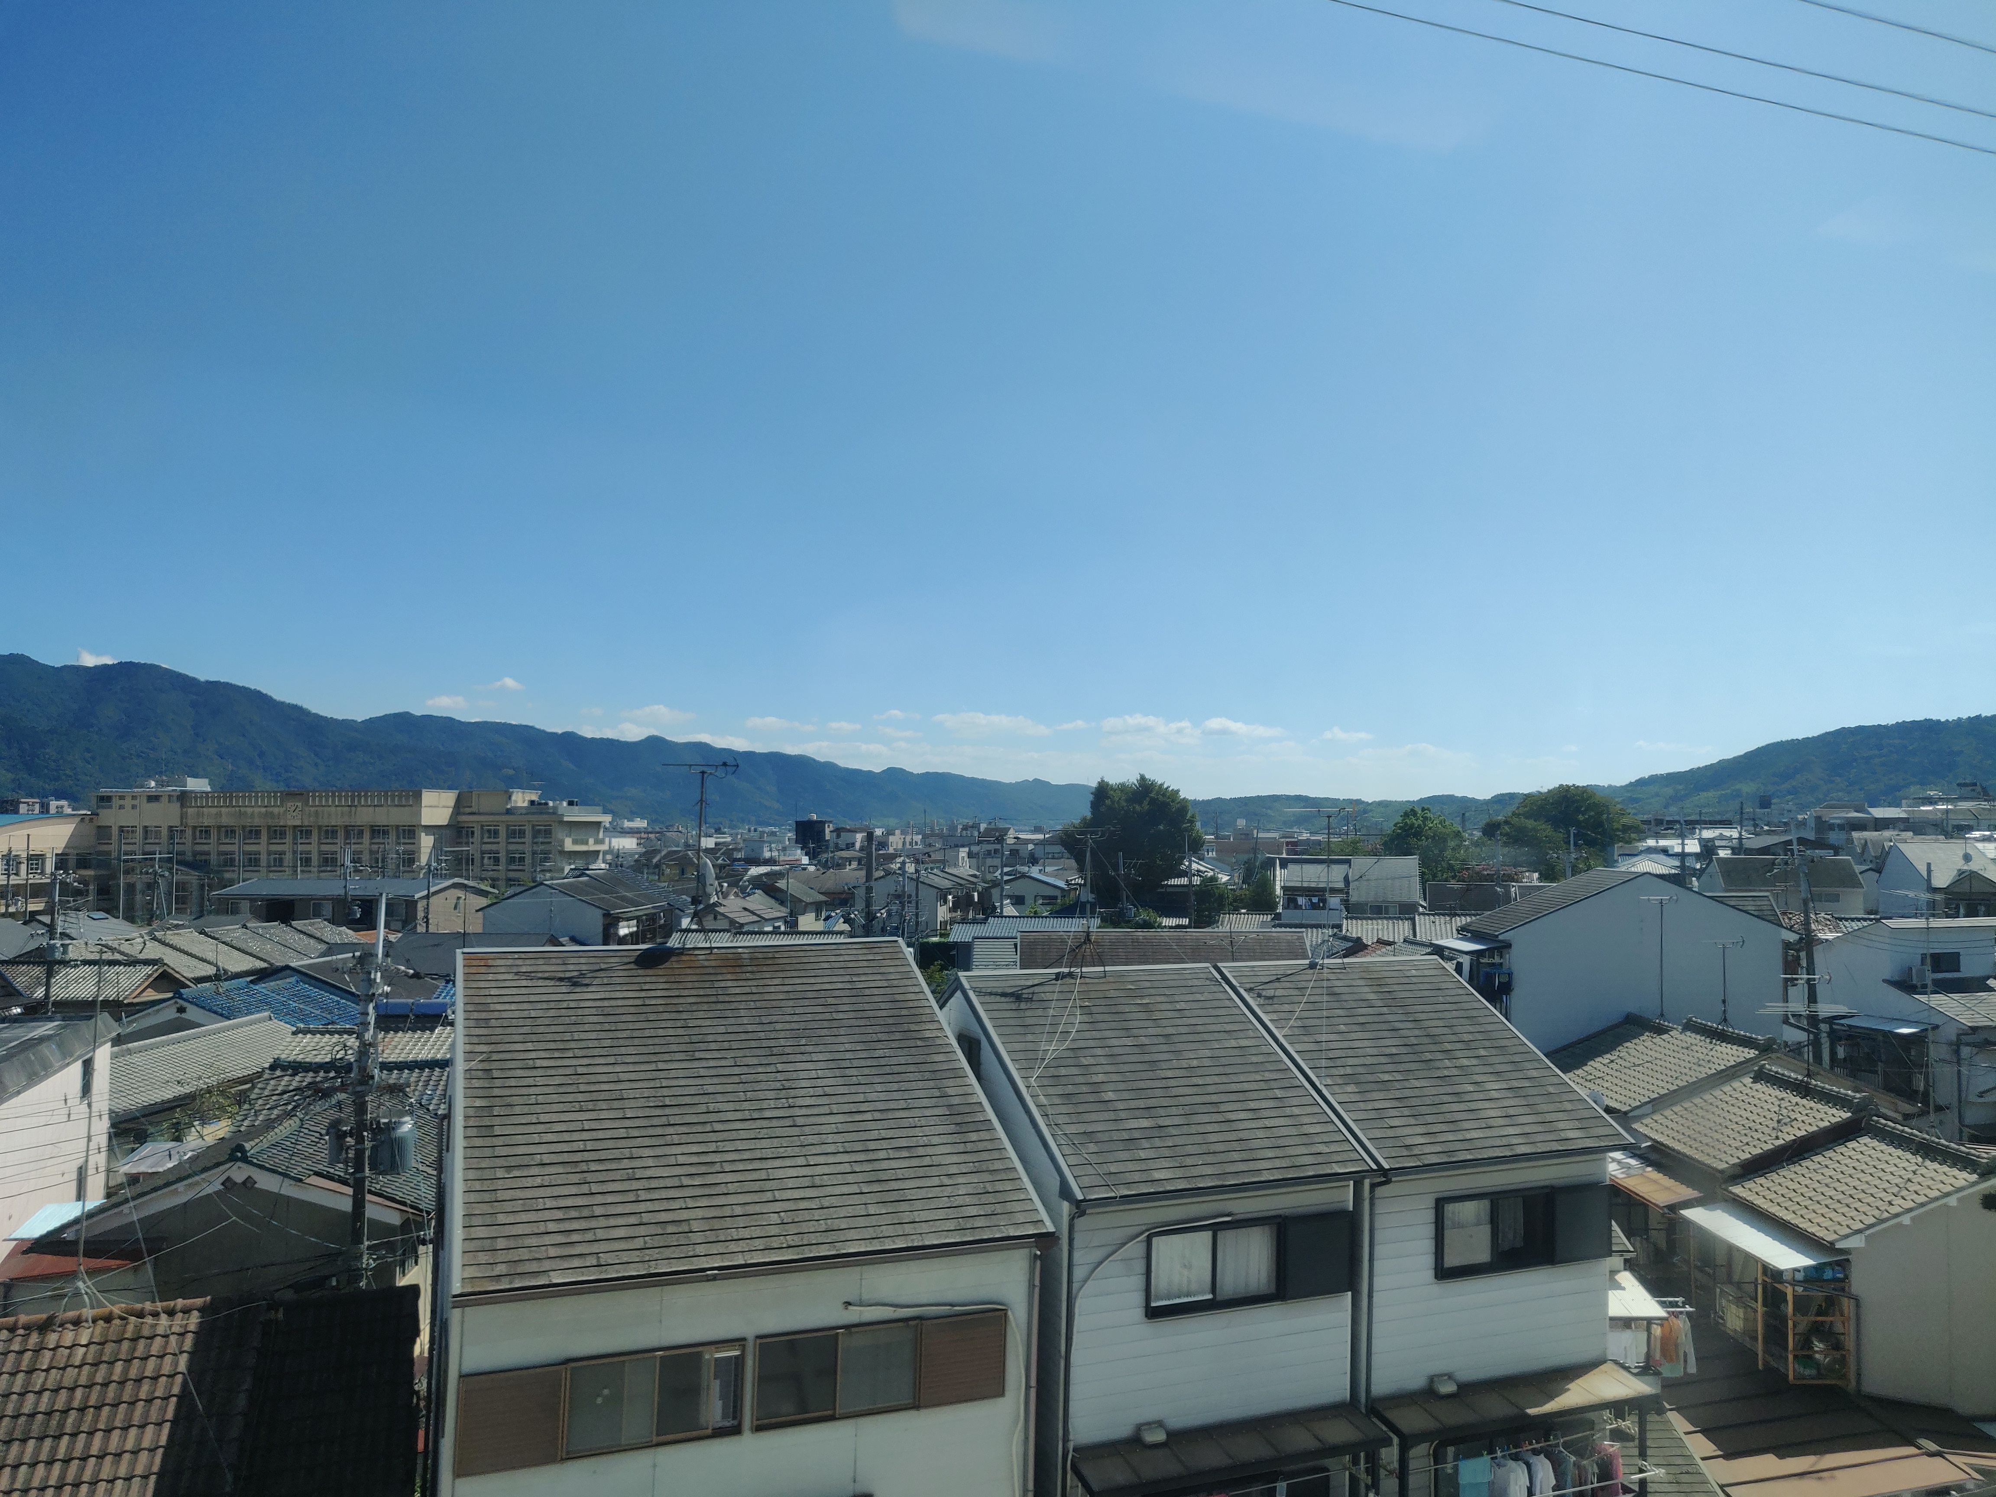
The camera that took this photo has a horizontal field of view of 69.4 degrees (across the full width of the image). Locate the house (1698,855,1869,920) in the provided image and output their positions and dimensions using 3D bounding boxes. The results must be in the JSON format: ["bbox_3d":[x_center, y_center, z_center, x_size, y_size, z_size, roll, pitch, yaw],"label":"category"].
[{"bbox_3d":[40.810,9.795,74.550,6.700,8.400,7.000,-1,-4,17],"label":"house"}]

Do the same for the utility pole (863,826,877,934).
[{"bbox_3d":[-4.095,7.778,44.800,0.350,10.300,0.350,0,-3,0],"label":"utility pole"}]

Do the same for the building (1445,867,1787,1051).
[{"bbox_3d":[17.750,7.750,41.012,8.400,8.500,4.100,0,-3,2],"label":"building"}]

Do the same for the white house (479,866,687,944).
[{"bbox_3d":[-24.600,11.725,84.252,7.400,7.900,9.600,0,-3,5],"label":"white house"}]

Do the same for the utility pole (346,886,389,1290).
[{"bbox_3d":[-12.506,7.883,28.300,0.400,10.000,0.400,0,-3,0],"label":"utility pole"}]

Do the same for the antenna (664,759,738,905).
[{"bbox_3d":[-3.998,1.210,19.450,0.990,2.150,0.600,0,-3,0],"label":"antenna"}]

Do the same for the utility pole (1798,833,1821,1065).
[{"bbox_3d":[23.106,7.305,40.800,0.380,9.800,0.380,-3,-3,0],"label":"utility pole"}]

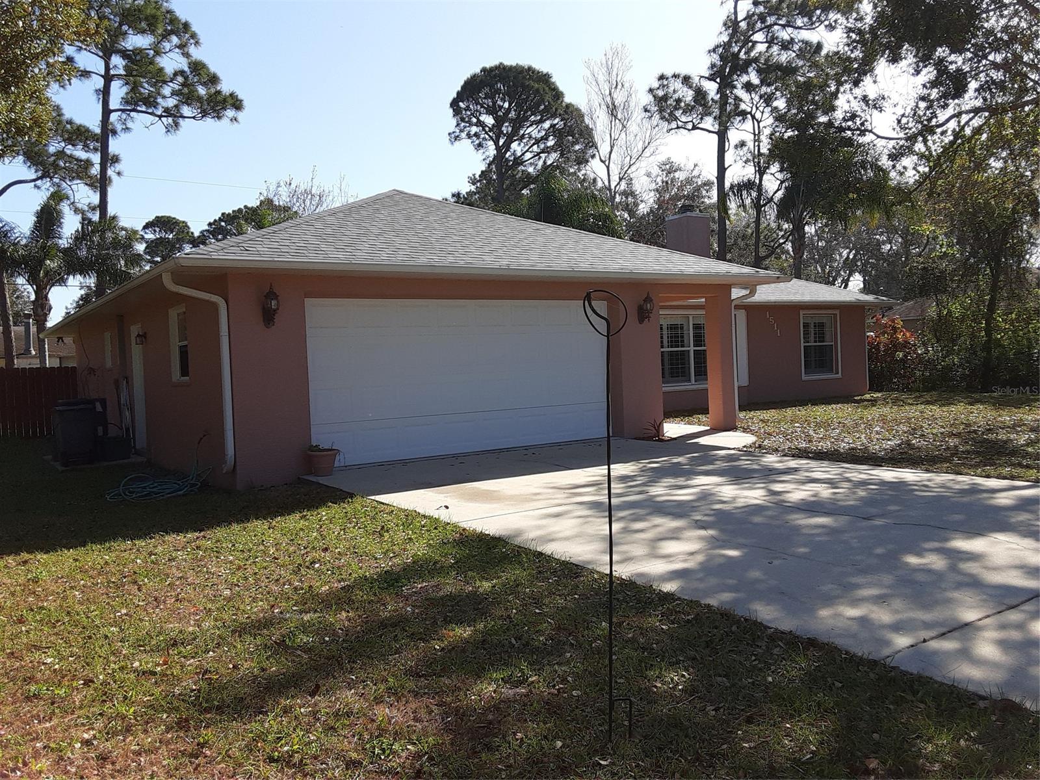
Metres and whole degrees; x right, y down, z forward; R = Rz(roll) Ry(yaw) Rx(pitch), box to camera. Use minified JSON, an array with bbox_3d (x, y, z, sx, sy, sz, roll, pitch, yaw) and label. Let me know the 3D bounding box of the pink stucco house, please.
[{"bbox_3d":[-0.160,-2.192,21.111,20.100,5.500,17.700,-4,3,-34],"label":"pink stucco house"}]

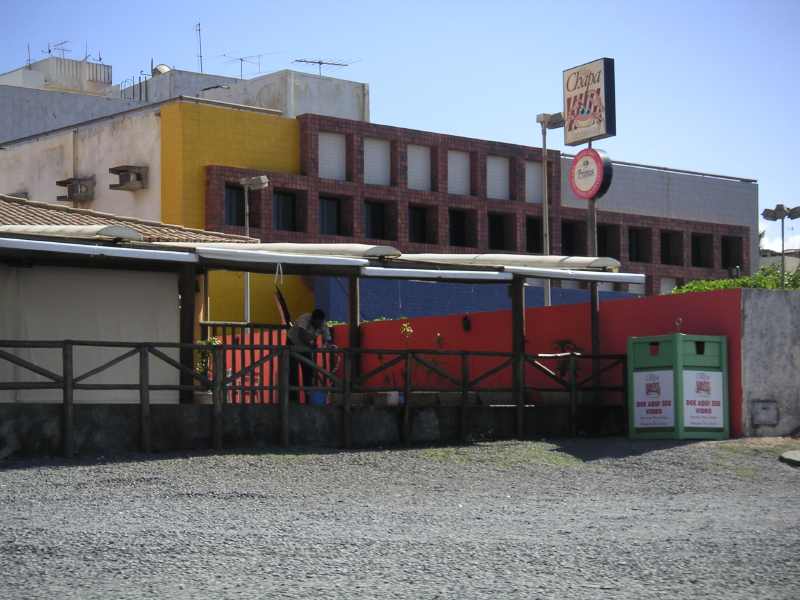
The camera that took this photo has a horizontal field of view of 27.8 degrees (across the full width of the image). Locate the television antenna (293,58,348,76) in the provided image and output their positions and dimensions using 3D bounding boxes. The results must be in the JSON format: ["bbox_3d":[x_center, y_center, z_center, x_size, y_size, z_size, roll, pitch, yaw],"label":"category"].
[{"bbox_3d":[-2.456,-7.289,50.605,1.700,0.550,1.000,1,-4,-26],"label":"television antenna"}]

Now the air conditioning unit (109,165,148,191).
[{"bbox_3d":[-5.997,-2.708,35.711,0.670,0.500,0.610,3,-5,-41],"label":"air conditioning unit"}]

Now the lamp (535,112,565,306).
[{"bbox_3d":[2.610,-0.426,26.946,0.240,5.435,0.620,3,-5,-41],"label":"lamp"}]

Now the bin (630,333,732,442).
[{"bbox_3d":[3.822,1.201,22.233,0.955,1.422,0.955,2,-5,-35],"label":"bin"}]

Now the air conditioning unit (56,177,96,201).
[{"bbox_3d":[-7.505,-2.556,37.411,0.670,0.500,0.610,3,-5,-41],"label":"air conditioning unit"}]

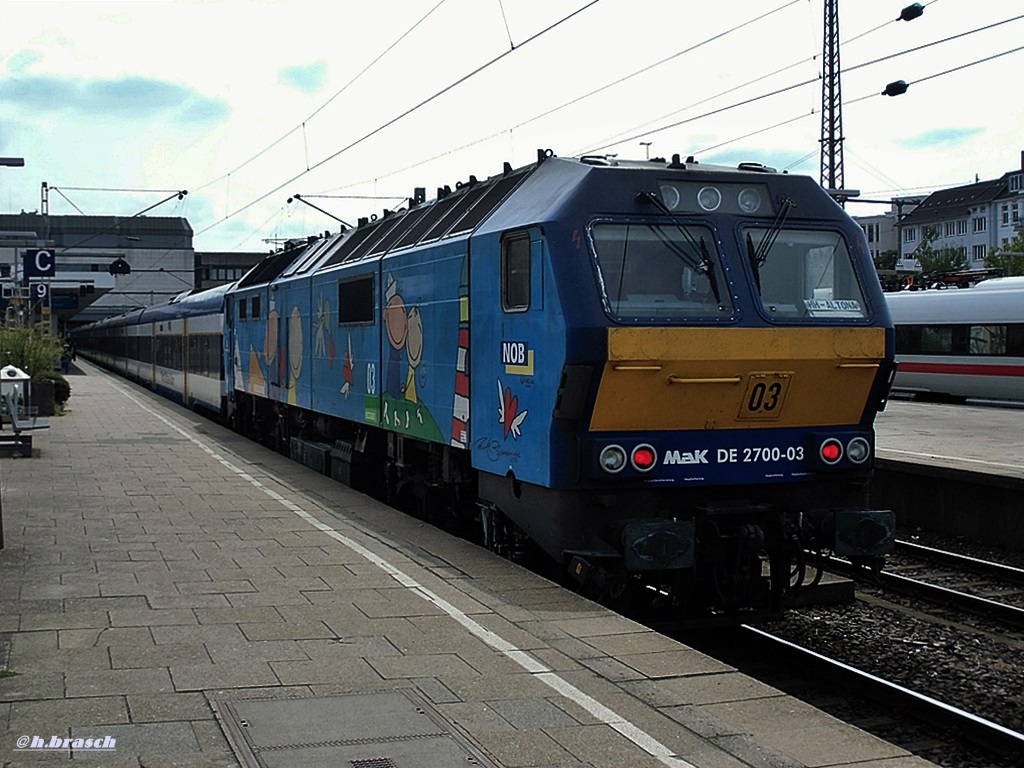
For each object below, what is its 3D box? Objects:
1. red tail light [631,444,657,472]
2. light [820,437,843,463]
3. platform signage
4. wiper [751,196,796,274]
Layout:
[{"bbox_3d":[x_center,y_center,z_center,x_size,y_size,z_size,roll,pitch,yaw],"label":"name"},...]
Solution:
[{"bbox_3d":[1.005,0.563,10.614,0.200,0.200,0.080,-1,2,-19],"label":"red tail light"},{"bbox_3d":[2.557,0.540,11.139,0.200,0.200,0.080,-1,2,-19],"label":"light"},{"bbox_3d":[-15.051,-3.835,44.428,0.870,0.860,0.130,-1,2,-19],"label":"platform signage"},{"bbox_3d":[2.129,-1.183,11.165,0.500,0.800,0.100,-1,-25,-19],"label":"wiper"}]

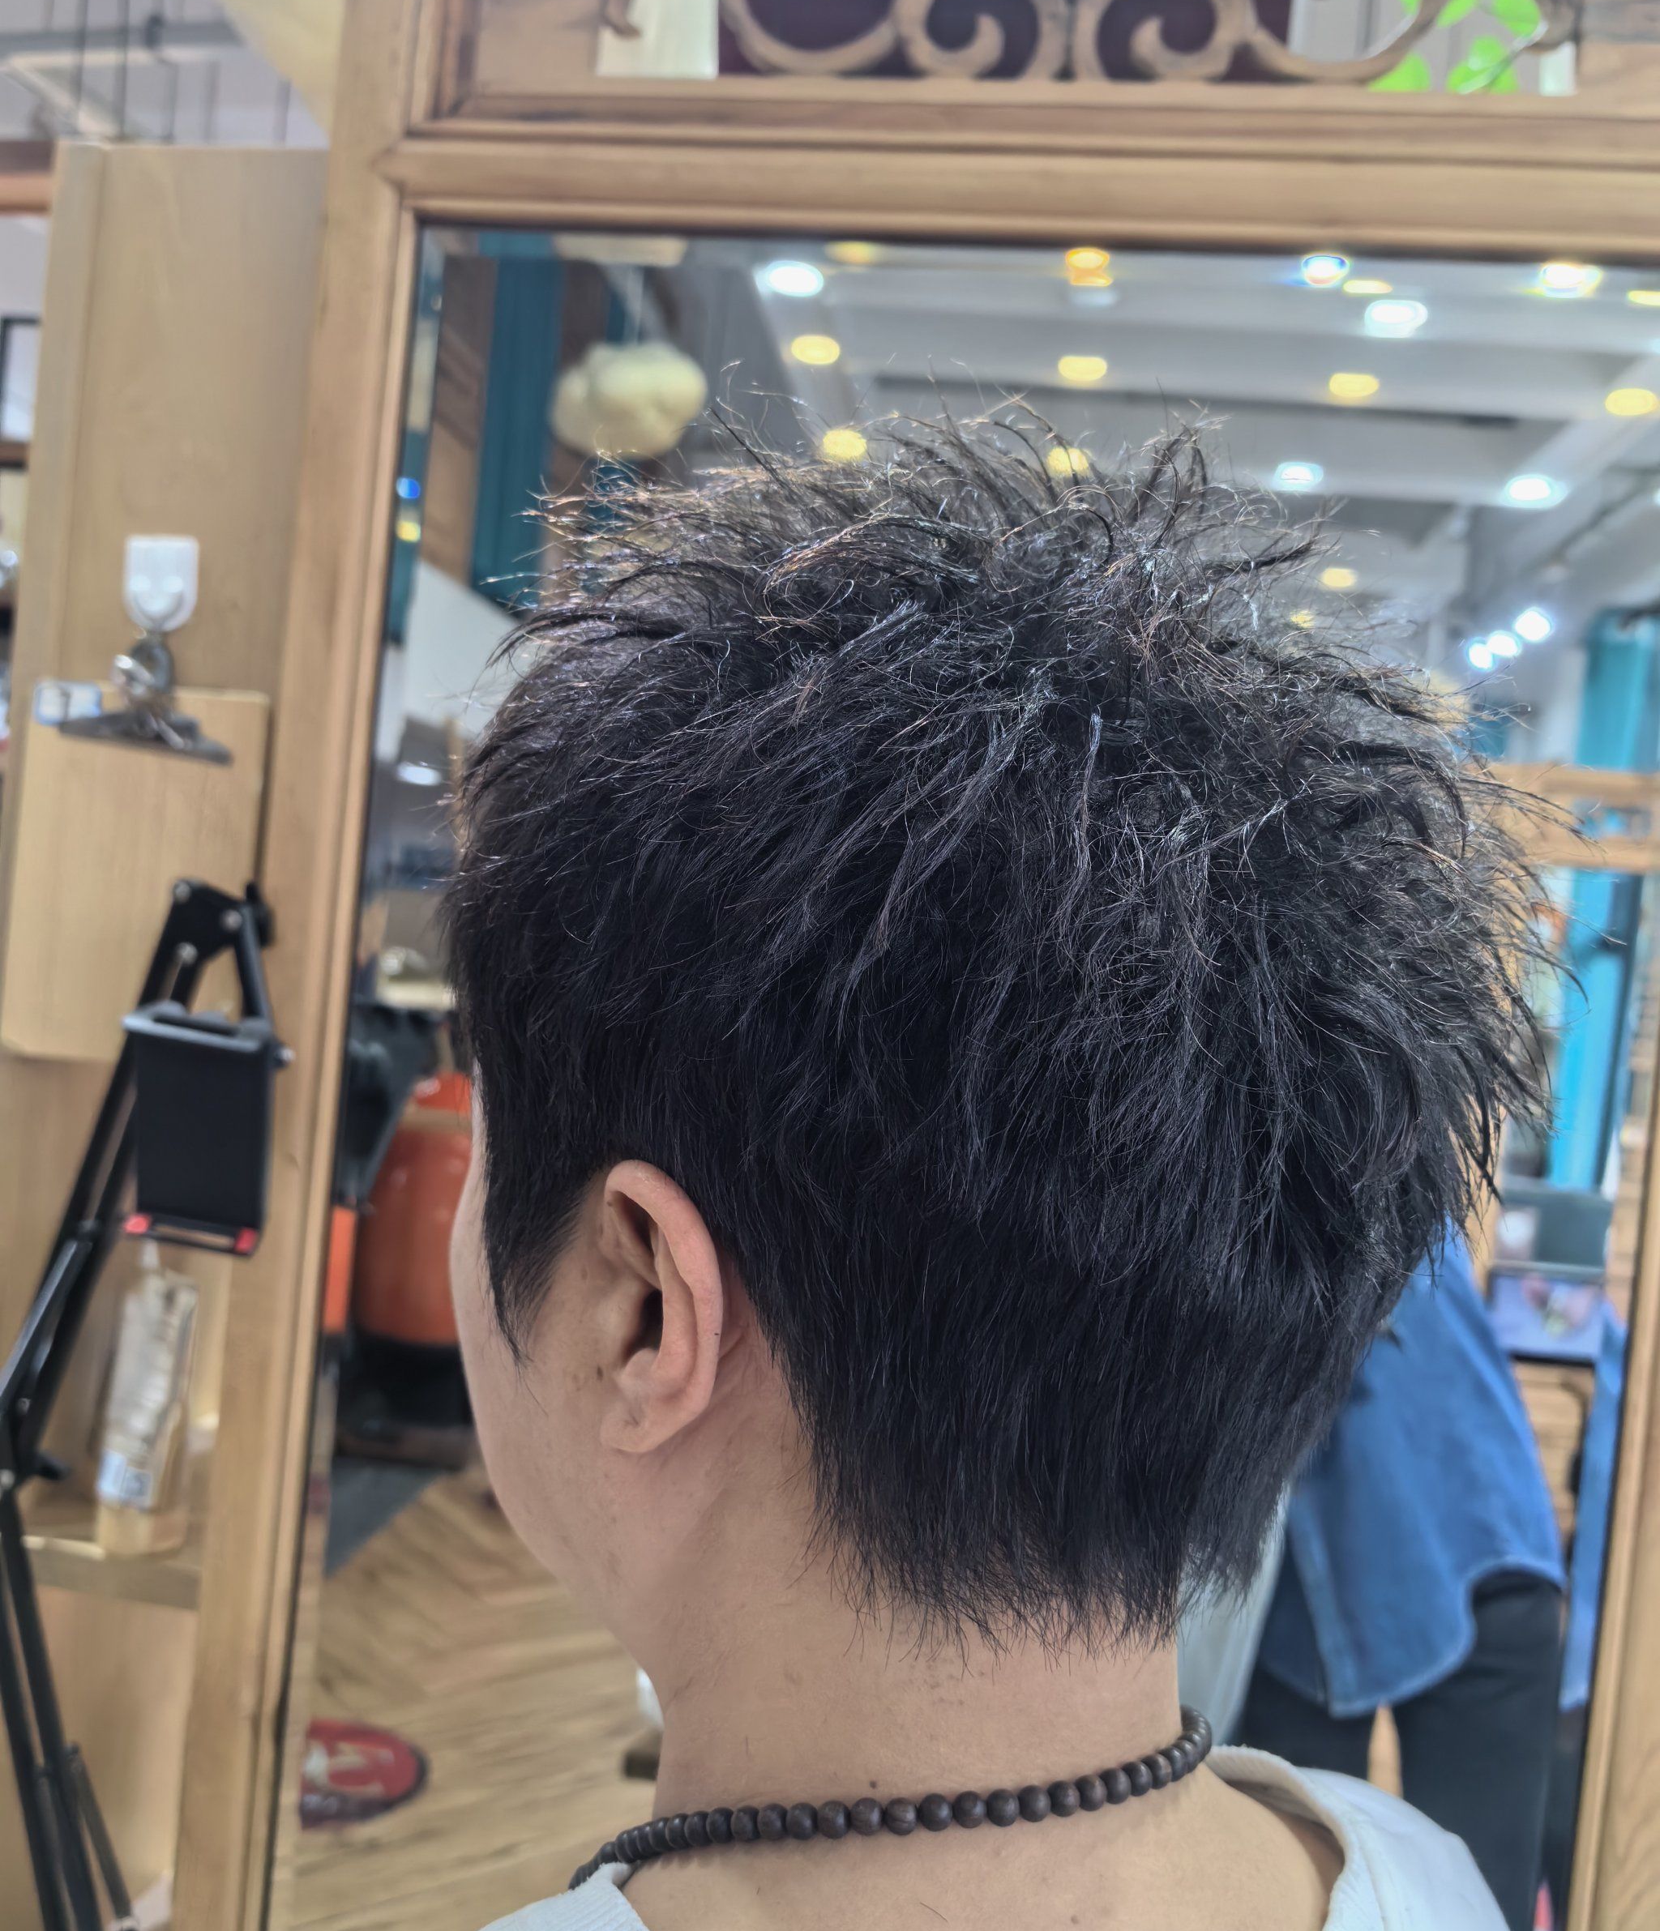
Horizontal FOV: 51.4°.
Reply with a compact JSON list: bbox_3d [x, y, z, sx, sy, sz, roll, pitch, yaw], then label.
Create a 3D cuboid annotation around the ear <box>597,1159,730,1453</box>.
[{"bbox_3d":[-0.036,0.072,0.362,0.022,0.062,0.035,2,1,-40],"label":"ear"}]

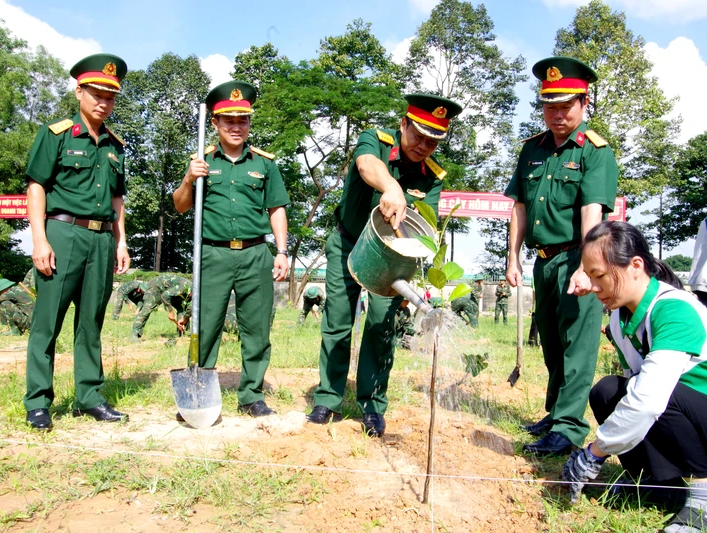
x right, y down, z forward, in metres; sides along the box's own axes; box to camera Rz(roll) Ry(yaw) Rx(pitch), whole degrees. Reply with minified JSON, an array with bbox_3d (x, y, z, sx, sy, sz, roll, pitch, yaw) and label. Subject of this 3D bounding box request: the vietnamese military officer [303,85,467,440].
[{"bbox_3d":[0.146,-0.025,3.020,0.600,1.640,0.600,3,-3,-25],"label":"vietnamese military officer"}]

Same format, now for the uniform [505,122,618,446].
[{"bbox_3d":[0.948,0.068,2.730,0.480,1.450,0.340,0,-3,33],"label":"uniform"}]

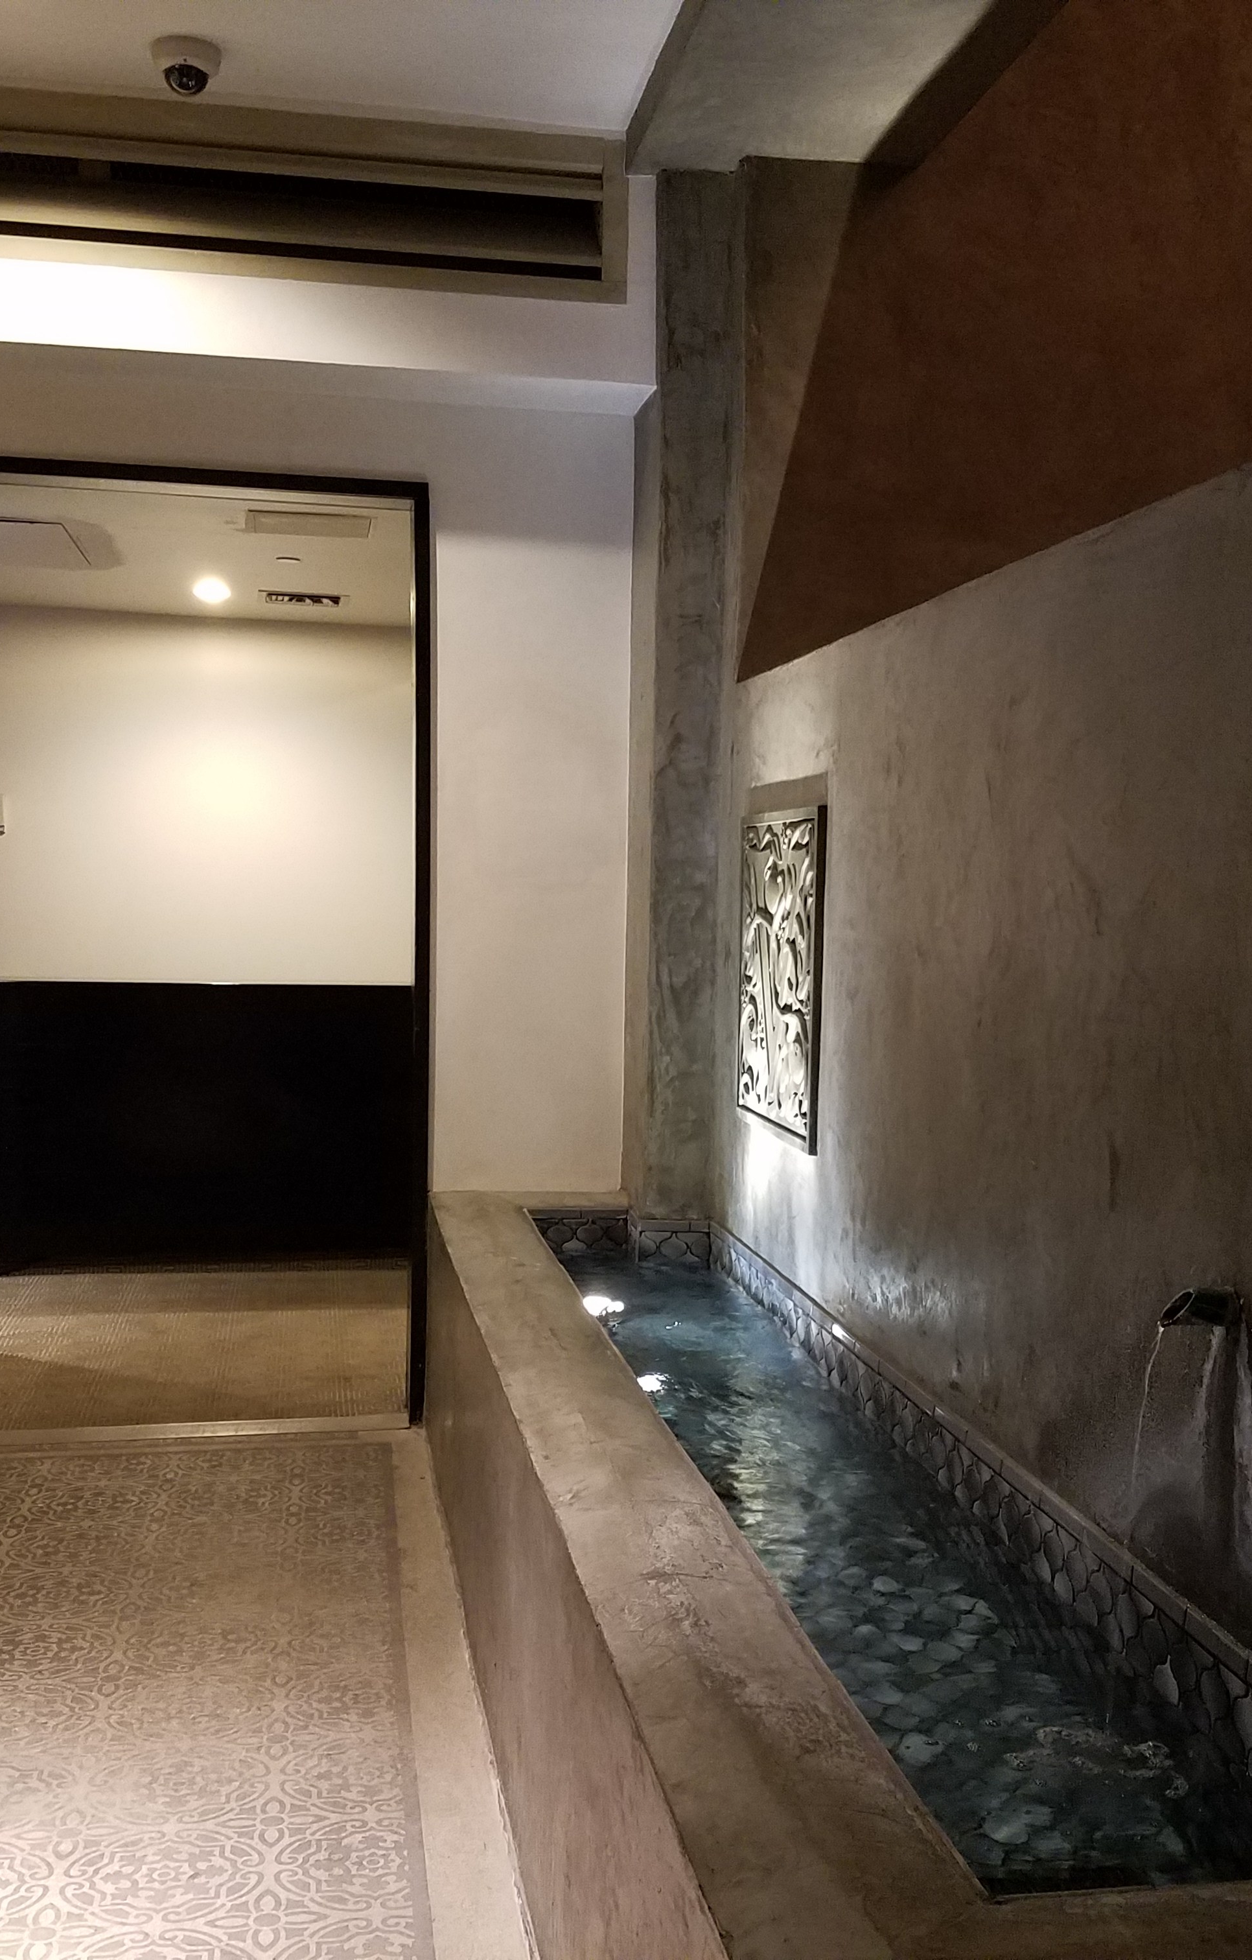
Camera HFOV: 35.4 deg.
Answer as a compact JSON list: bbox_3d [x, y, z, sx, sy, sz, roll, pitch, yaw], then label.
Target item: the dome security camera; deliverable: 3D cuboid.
[{"bbox_3d":[-0.968,-1.999,4.326,0.152,0.098,0.152,0,3,-14],"label":"dome security camera"}]

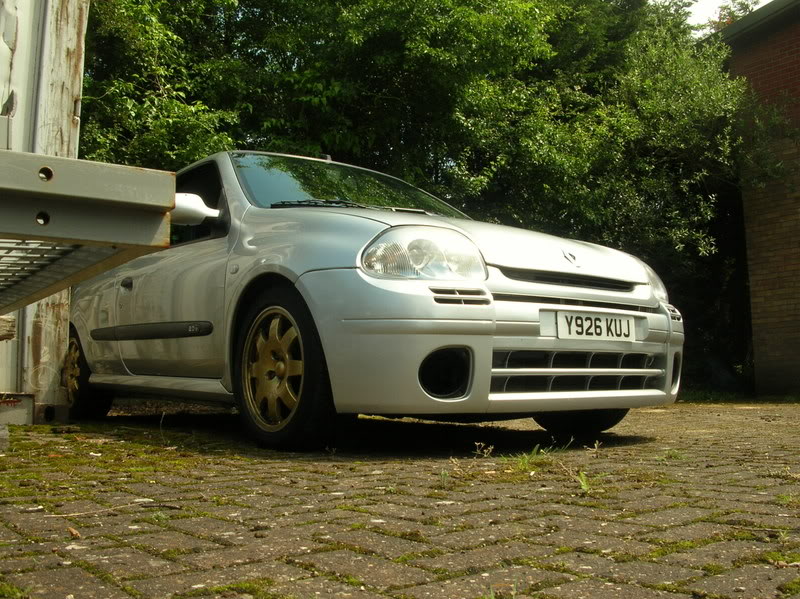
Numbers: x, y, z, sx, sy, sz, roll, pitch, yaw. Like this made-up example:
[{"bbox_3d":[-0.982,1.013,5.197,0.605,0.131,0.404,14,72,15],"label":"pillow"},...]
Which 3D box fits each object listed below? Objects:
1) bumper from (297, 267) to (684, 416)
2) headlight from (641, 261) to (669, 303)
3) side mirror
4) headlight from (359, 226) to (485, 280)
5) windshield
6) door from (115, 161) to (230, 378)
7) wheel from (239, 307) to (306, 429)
[{"bbox_3d":[0.492,0.159,2.900,1.620,0.475,0.560,4,-6,-37],"label":"bumper"},{"bbox_3d":[0.974,-0.092,3.238,0.345,0.220,0.280,4,-6,-37],"label":"headlight"},{"bbox_3d":[-0.828,-0.368,3.246,0.220,0.135,0.130,4,-6,-37],"label":"side mirror"},{"bbox_3d":[0.065,-0.159,2.546,0.345,0.220,0.280,4,-6,-37],"label":"headlight"},{"bbox_3d":[-0.191,-0.513,3.862,1.360,0.130,0.830,4,26,-37],"label":"windshield"},{"bbox_3d":[-0.975,-0.174,3.725,0.290,1.065,1.270,4,-6,-37],"label":"door"},{"bbox_3d":[-0.370,0.245,2.838,0.175,0.425,0.424,4,-6,-37],"label":"wheel"}]

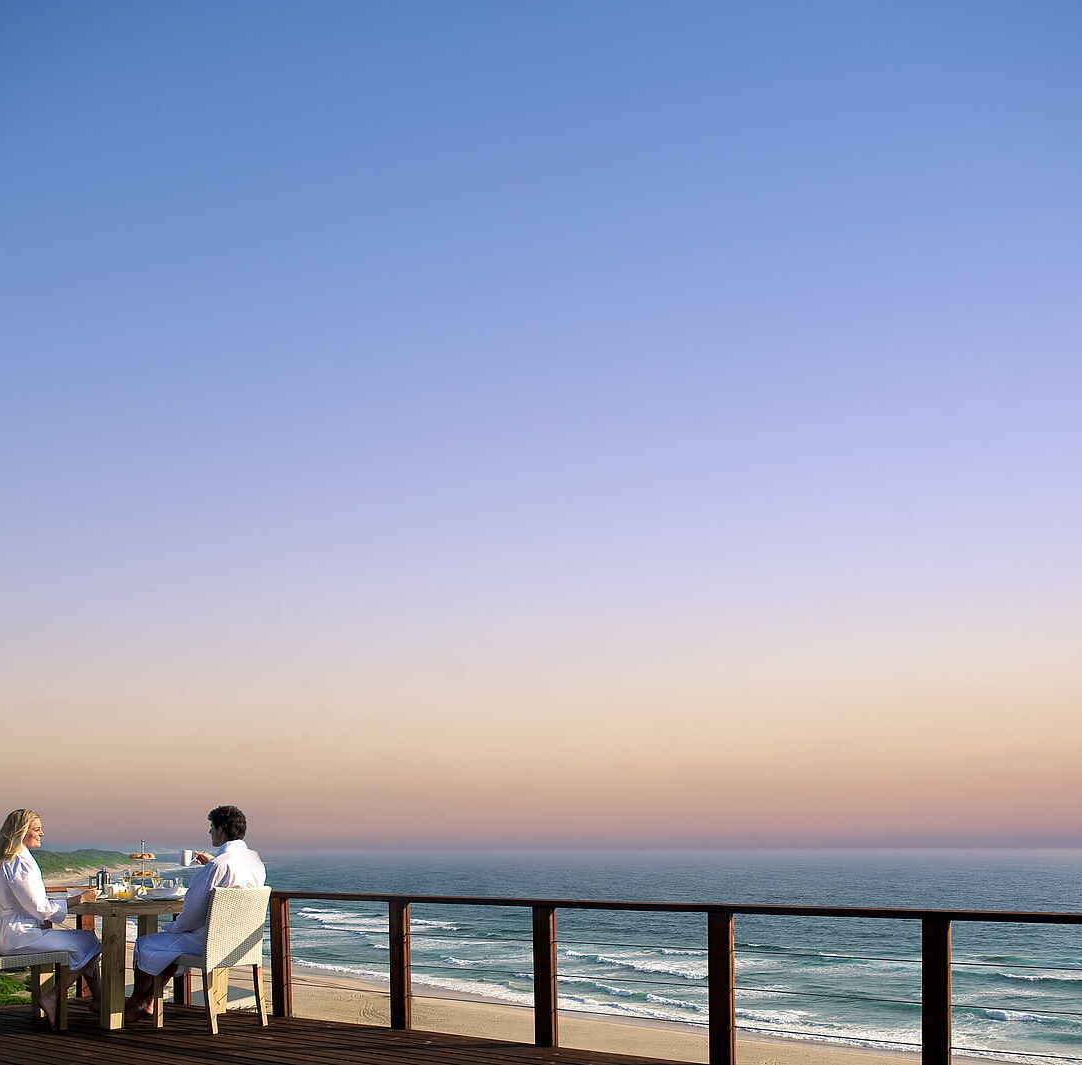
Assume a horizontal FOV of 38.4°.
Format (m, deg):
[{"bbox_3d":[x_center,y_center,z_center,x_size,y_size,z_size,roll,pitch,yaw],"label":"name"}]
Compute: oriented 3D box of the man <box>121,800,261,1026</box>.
[{"bbox_3d":[-2.198,2.425,9.874,0.840,1.330,0.540,-7,-14,32],"label":"man"}]

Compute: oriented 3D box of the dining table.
[{"bbox_3d":[-2.640,2.768,10.112,0.900,0.760,0.900,11,-16,-43],"label":"dining table"}]

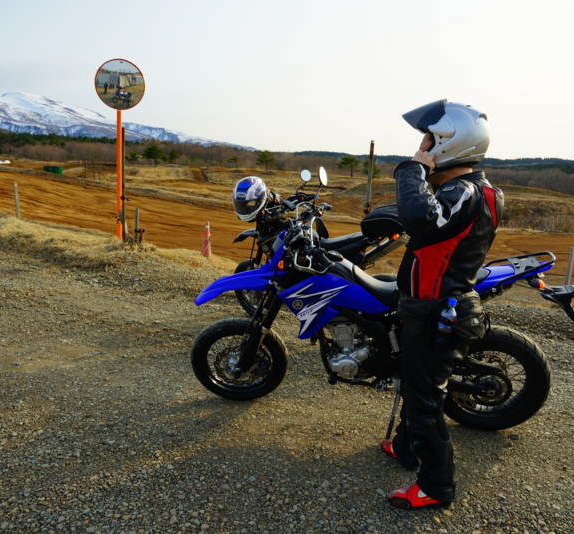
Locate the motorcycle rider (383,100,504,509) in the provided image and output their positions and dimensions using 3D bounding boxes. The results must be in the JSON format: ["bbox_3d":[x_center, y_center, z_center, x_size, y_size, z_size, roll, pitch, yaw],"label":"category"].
[{"bbox_3d":[0.656,0.166,2.340,0.480,1.740,0.560,5,11,15],"label":"motorcycle rider"}]

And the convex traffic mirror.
[{"bbox_3d":[-2.783,-3.039,8.894,0.820,0.820,0.150,-2,19,-21],"label":"convex traffic mirror"}]

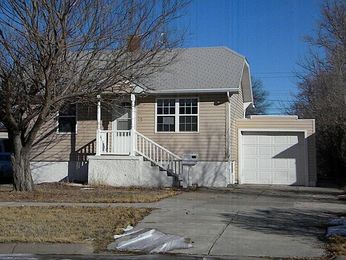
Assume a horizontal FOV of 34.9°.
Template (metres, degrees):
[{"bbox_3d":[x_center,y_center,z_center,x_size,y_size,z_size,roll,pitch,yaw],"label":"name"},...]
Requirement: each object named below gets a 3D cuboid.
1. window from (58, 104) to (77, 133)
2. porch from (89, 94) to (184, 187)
[{"bbox_3d":[-4.096,-0.426,21.453,0.818,1.169,0.120,0,-2,11],"label":"window"},{"bbox_3d":[-1.213,0.384,20.088,3.467,3.226,1.400,0,-2,11],"label":"porch"}]

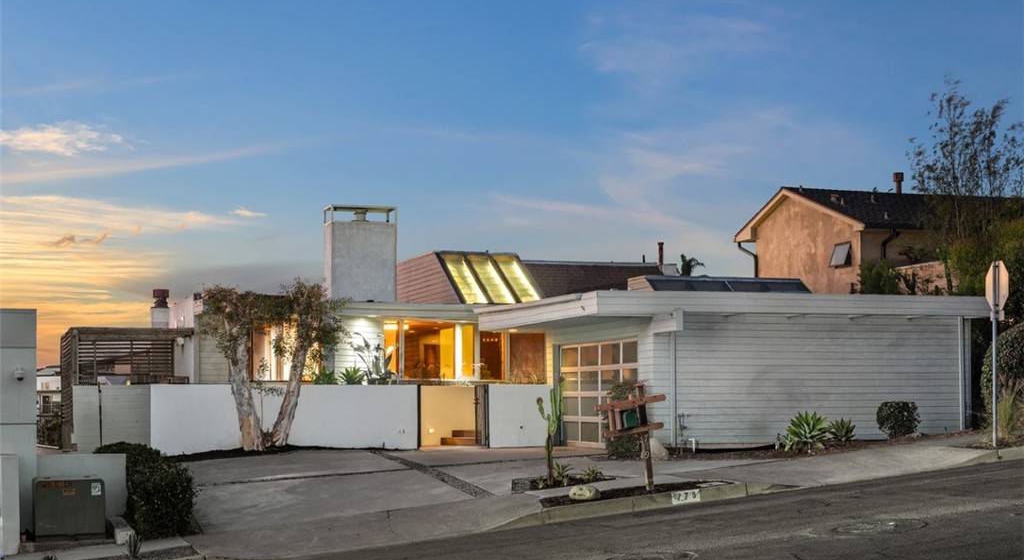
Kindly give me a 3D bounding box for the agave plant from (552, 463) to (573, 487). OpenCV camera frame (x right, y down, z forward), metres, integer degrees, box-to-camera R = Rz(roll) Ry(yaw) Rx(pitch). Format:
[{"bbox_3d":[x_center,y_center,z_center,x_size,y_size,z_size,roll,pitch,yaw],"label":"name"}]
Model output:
[{"bbox_3d":[0.756,2.911,23.862,0.310,0.360,0.330,0,-4,0],"label":"agave plant"}]

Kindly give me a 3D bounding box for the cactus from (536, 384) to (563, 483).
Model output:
[{"bbox_3d":[0.561,2.280,23.888,0.390,1.550,0.320,1,-4,-20],"label":"cactus"}]

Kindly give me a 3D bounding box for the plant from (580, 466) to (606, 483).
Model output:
[{"bbox_3d":[1.213,2.895,23.715,0.370,0.250,0.350,0,-4,0],"label":"plant"}]

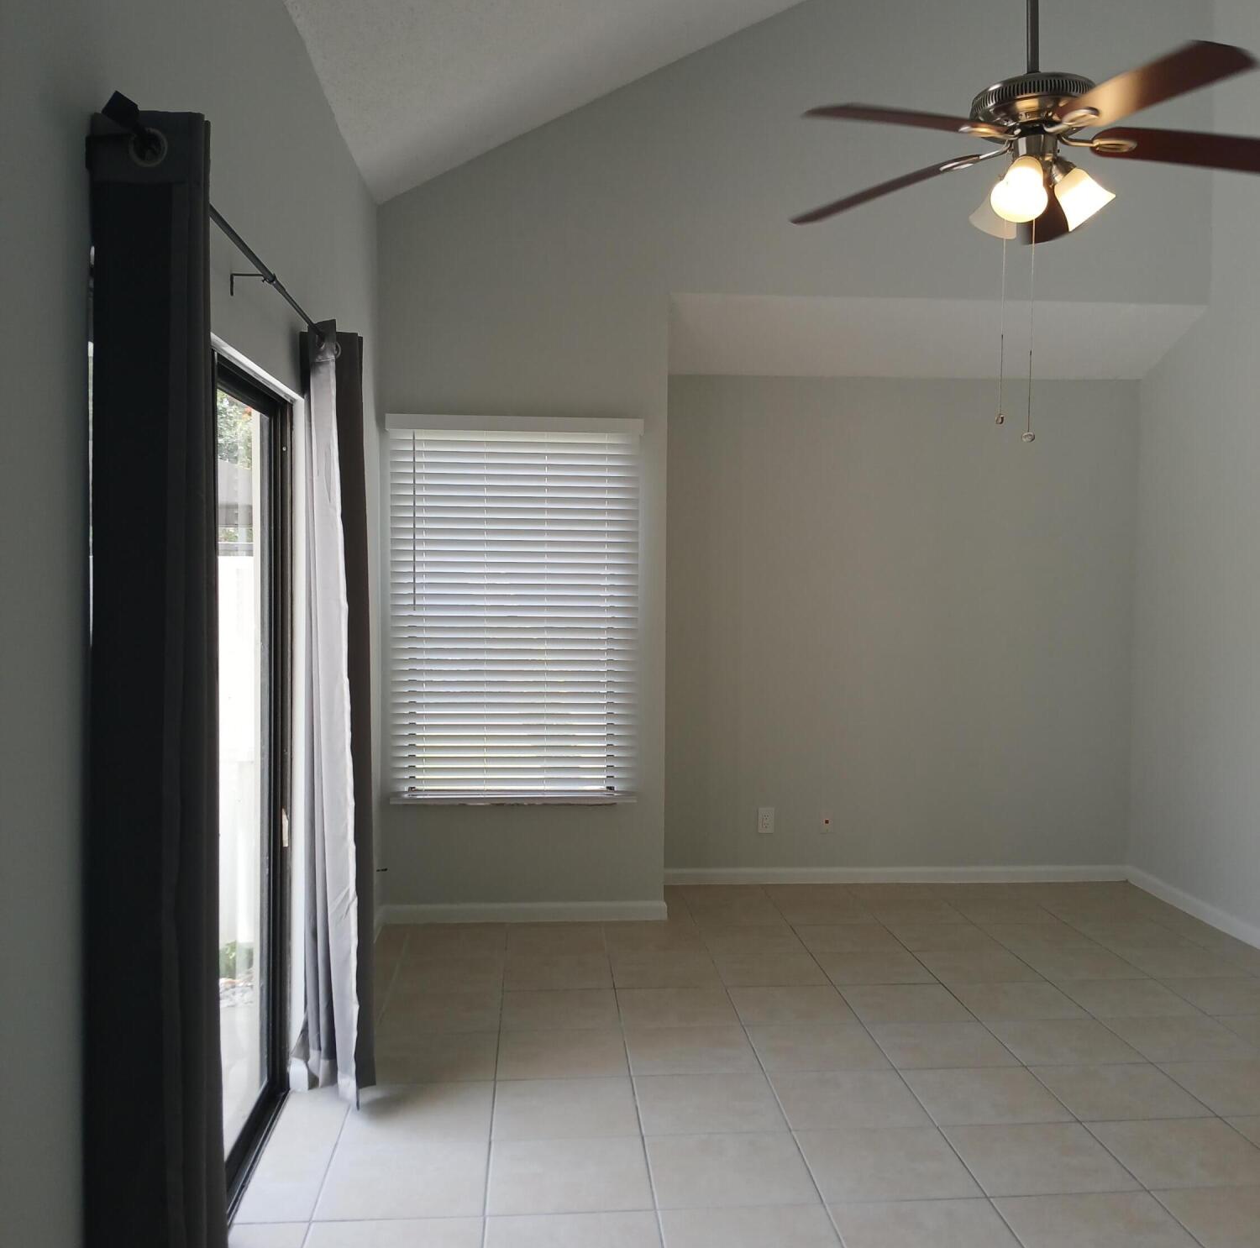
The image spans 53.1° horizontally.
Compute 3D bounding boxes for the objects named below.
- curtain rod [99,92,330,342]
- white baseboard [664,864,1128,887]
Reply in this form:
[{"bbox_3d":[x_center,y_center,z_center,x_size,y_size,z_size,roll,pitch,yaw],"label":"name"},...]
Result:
[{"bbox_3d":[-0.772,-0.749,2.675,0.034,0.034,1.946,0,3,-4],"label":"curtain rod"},{"bbox_3d":[1.281,1.223,6.123,2.317,0.080,0.015,0,3,-4],"label":"white baseboard"}]

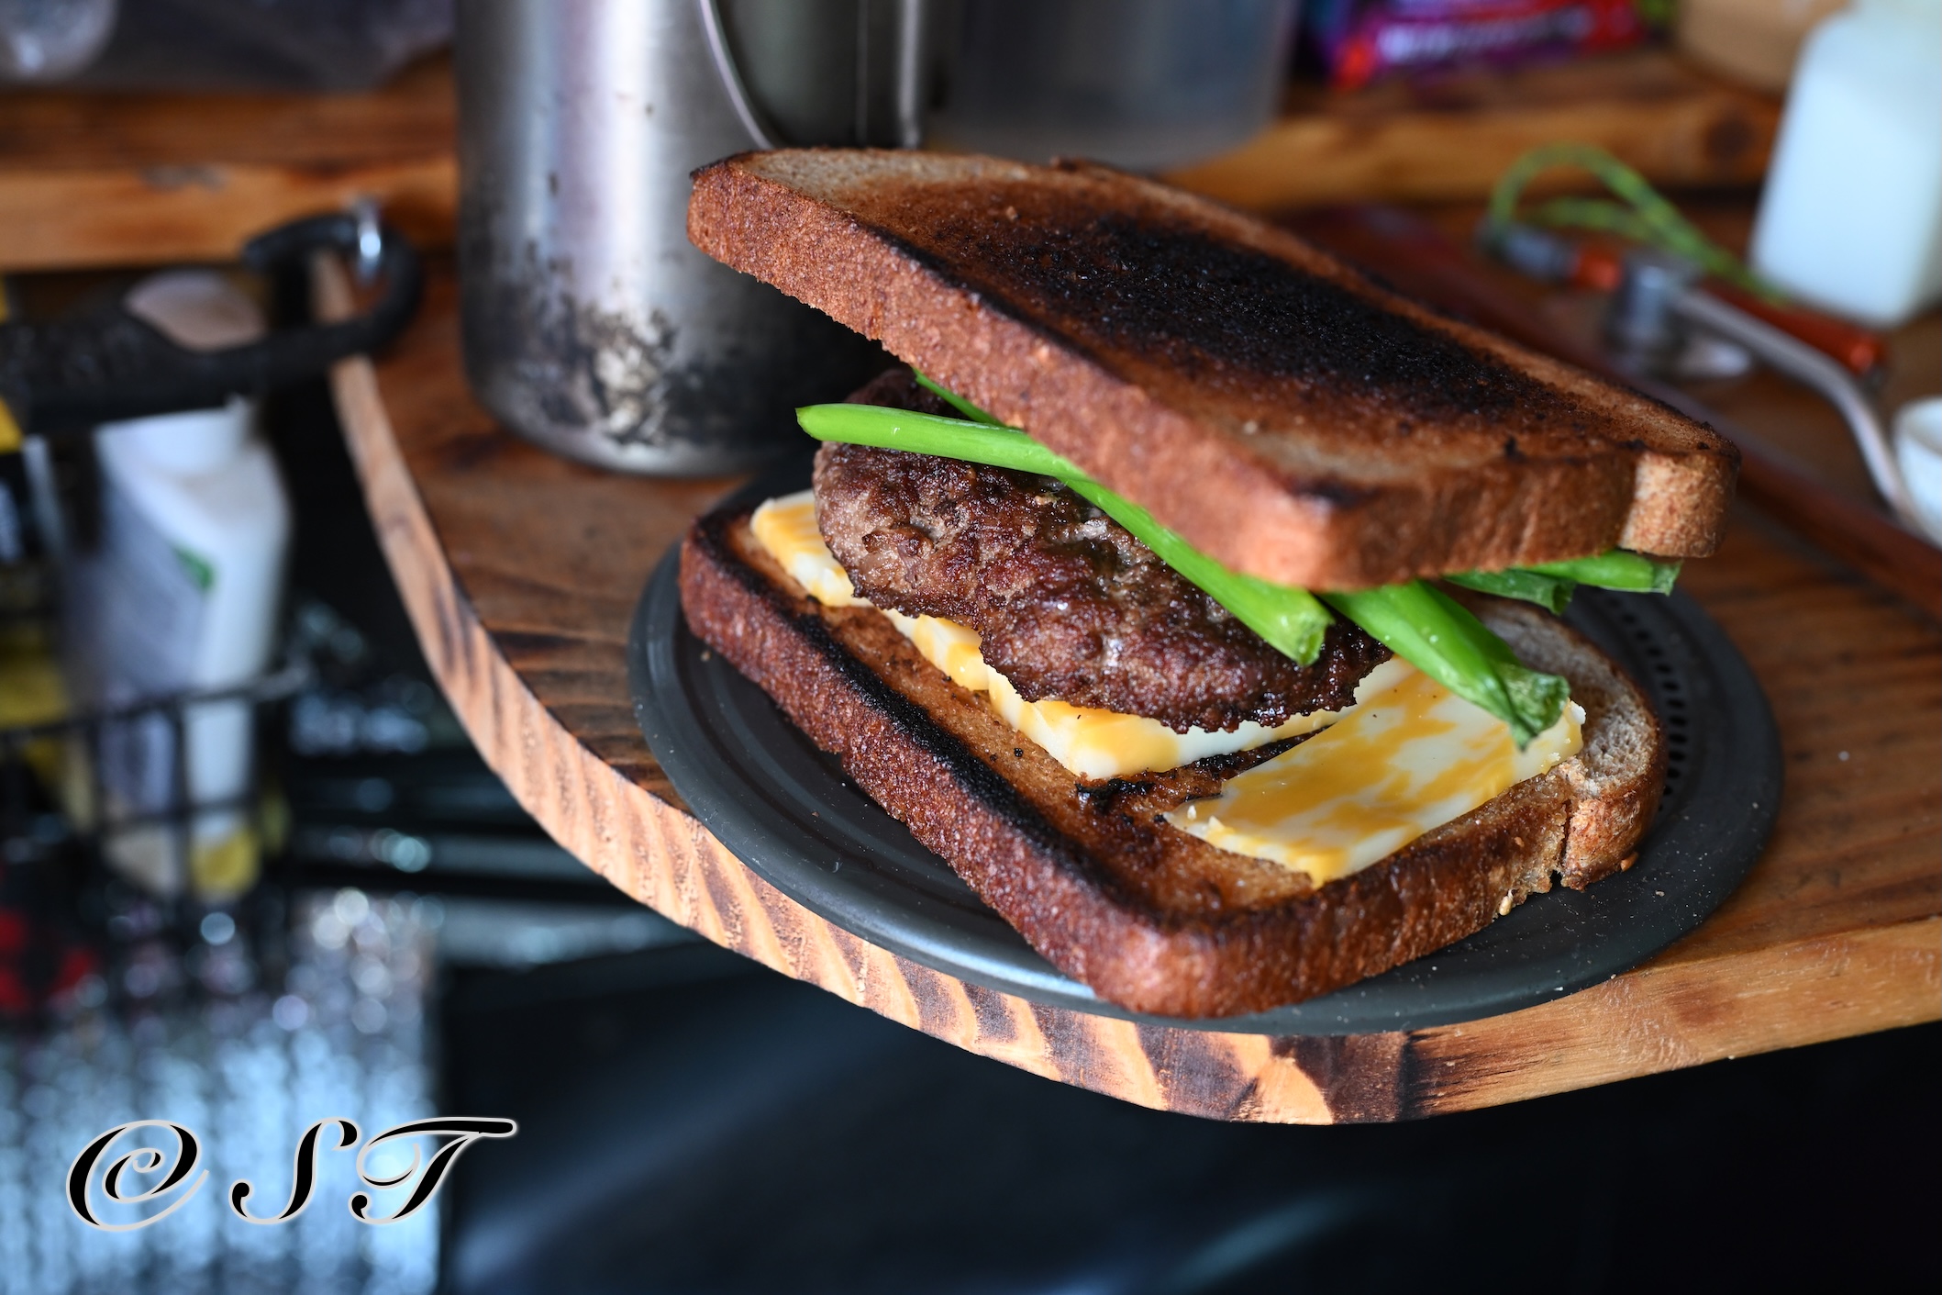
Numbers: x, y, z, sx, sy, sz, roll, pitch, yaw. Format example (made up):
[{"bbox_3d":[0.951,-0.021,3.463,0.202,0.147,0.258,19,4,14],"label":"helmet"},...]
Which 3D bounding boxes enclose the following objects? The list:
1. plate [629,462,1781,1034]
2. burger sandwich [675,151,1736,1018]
[{"bbox_3d":[0.035,0.004,0.419,0.176,0.012,0.176,3,32,-2],"label":"plate"},{"bbox_3d":[0.031,-0.023,0.389,0.109,0.072,0.129,-21,40,-34],"label":"burger sandwich"}]

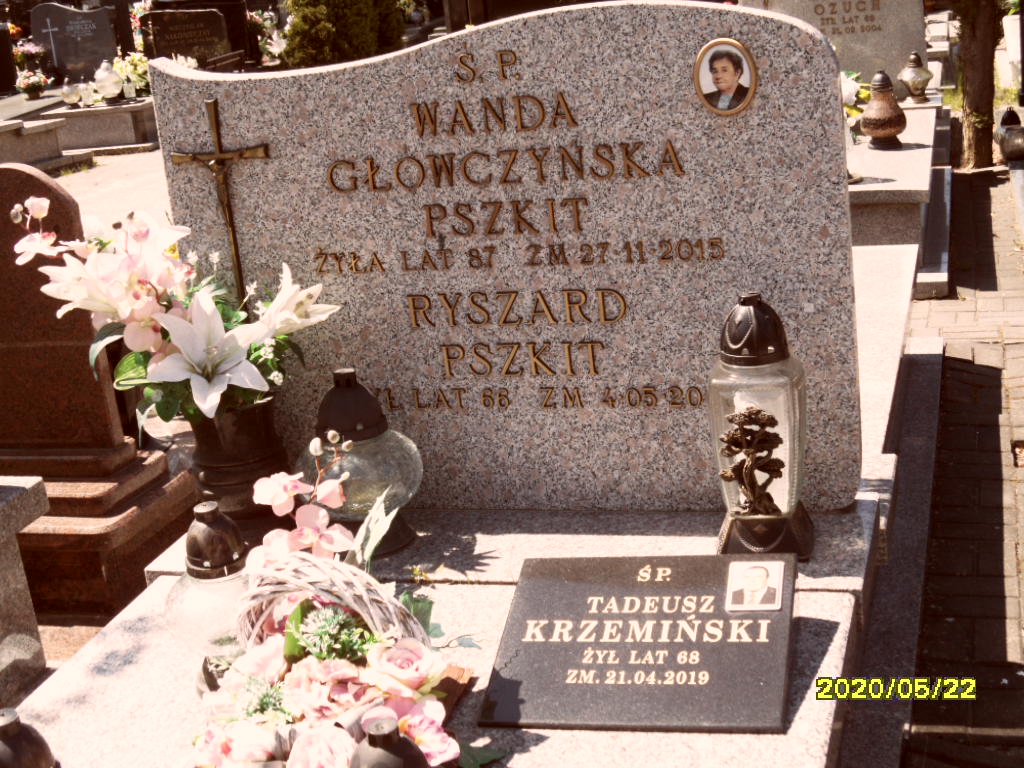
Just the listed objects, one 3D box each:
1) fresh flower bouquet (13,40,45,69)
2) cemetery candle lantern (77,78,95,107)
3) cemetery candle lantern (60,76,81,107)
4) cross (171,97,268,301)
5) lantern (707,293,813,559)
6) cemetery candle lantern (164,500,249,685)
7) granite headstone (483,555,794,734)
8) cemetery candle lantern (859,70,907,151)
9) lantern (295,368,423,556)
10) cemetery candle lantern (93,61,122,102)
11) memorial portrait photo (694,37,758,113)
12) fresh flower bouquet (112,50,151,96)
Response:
[{"bbox_3d":[-3.863,-2.608,11.771,0.262,0.240,0.229,-1,21,18],"label":"fresh flower bouquet"},{"bbox_3d":[-2.723,-1.858,9.411,0.104,0.172,0.104,-1,21,18],"label":"cemetery candle lantern"},{"bbox_3d":[-2.852,-1.880,9.508,0.125,0.180,0.125,-1,21,18],"label":"cemetery candle lantern"},{"bbox_3d":[-0.497,-0.295,2.571,0.190,0.392,0.030,-1,21,18],"label":"cross"},{"bbox_3d":[0.389,0.055,2.337,0.144,0.420,0.144,-1,21,18],"label":"lantern"},{"bbox_3d":[-0.404,0.308,2.103,0.180,0.296,0.180,-1,21,18],"label":"cemetery candle lantern"},{"bbox_3d":[0.186,0.357,2.066,0.406,0.020,0.307,-2,39,15],"label":"granite headstone"},{"bbox_3d":[1.091,-0.810,4.344,0.136,0.218,0.136,-1,21,18],"label":"cemetery candle lantern"},{"bbox_3d":[-0.267,0.126,2.554,0.213,0.301,0.213,-1,21,18],"label":"lantern"},{"bbox_3d":[-2.629,-1.969,9.595,0.191,0.234,0.191,-1,21,18],"label":"cemetery candle lantern"},{"bbox_3d":[0.323,-0.466,2.245,0.095,0.115,0.012,-1,21,18],"label":"memorial portrait photo"},{"bbox_3d":[-2.485,-2.046,9.668,0.273,0.294,0.251,-1,21,18],"label":"fresh flower bouquet"}]

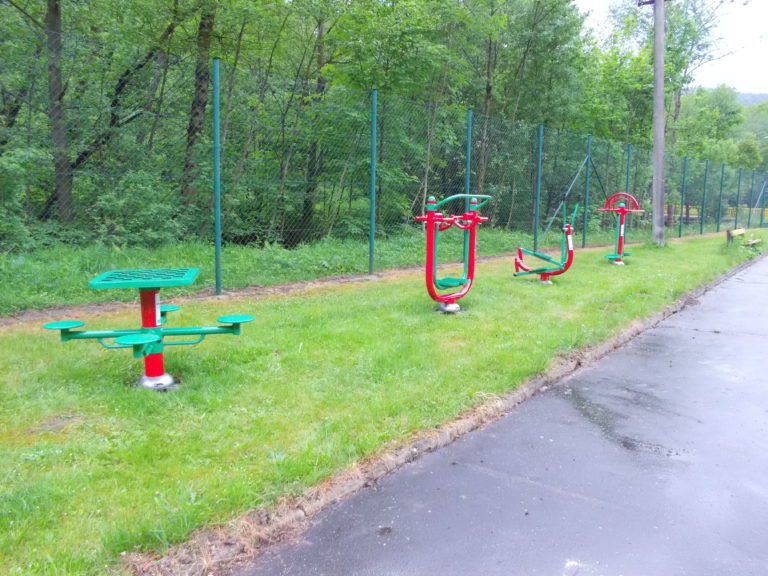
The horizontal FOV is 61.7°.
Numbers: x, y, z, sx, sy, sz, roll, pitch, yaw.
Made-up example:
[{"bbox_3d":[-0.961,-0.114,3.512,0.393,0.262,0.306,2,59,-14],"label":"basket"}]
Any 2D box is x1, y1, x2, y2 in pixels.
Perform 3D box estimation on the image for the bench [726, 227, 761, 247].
[{"bbox_3d":[12.115,-1.699,21.638,0.780,0.540,1.700,7,10,35],"label":"bench"}]

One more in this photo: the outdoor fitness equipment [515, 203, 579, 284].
[{"bbox_3d":[2.733,-0.835,10.880,0.960,1.213,0.450,8,10,40],"label":"outdoor fitness equipment"}]

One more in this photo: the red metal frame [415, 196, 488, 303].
[{"bbox_3d":[0.890,-0.441,8.117,0.560,1.450,1.020,8,10,40],"label":"red metal frame"}]

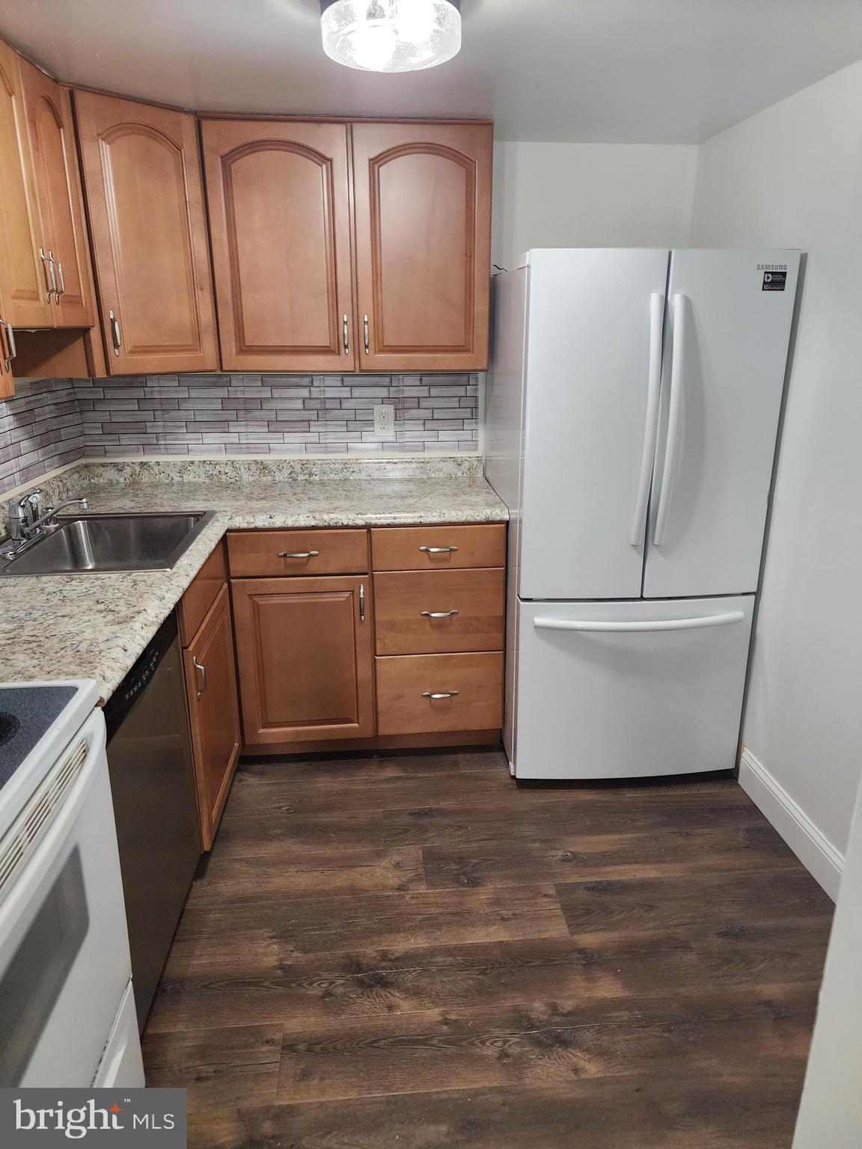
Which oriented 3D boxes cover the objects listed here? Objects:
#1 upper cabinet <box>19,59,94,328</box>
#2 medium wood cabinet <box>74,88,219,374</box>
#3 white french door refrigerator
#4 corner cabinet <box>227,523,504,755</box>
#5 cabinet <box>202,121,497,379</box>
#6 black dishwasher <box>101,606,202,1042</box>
[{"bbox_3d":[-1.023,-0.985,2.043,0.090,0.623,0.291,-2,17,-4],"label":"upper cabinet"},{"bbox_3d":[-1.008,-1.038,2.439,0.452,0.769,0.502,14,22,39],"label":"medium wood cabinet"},{"bbox_3d":[0.638,-0.209,2.705,0.764,1.719,0.834,-1,17,-3],"label":"white french door refrigerator"},{"bbox_3d":[-0.225,0.156,2.901,0.920,0.854,0.638,-2,17,-4],"label":"corner cabinet"},{"bbox_3d":[-0.266,-1.115,2.664,0.918,0.777,0.334,-2,17,-4],"label":"cabinet"},{"bbox_3d":[-0.902,0.537,1.699,0.613,0.844,0.608,-2,17,-4],"label":"black dishwasher"}]

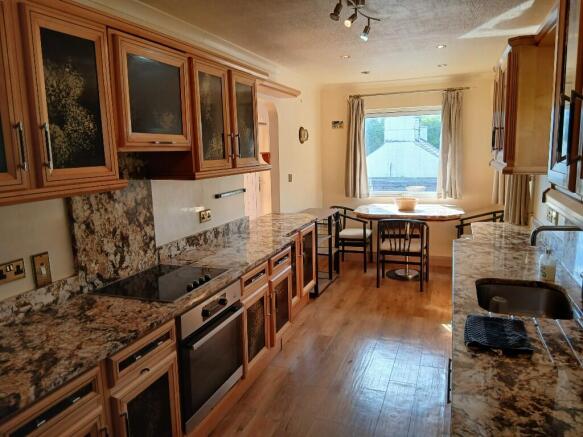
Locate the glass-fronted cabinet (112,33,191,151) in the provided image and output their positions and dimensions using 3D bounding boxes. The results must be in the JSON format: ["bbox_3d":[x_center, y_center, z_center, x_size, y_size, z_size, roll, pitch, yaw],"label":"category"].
[{"bbox_3d":[-0.845,-0.618,2.304,0.375,0.540,0.610,2,10,20],"label":"glass-fronted cabinet"}]

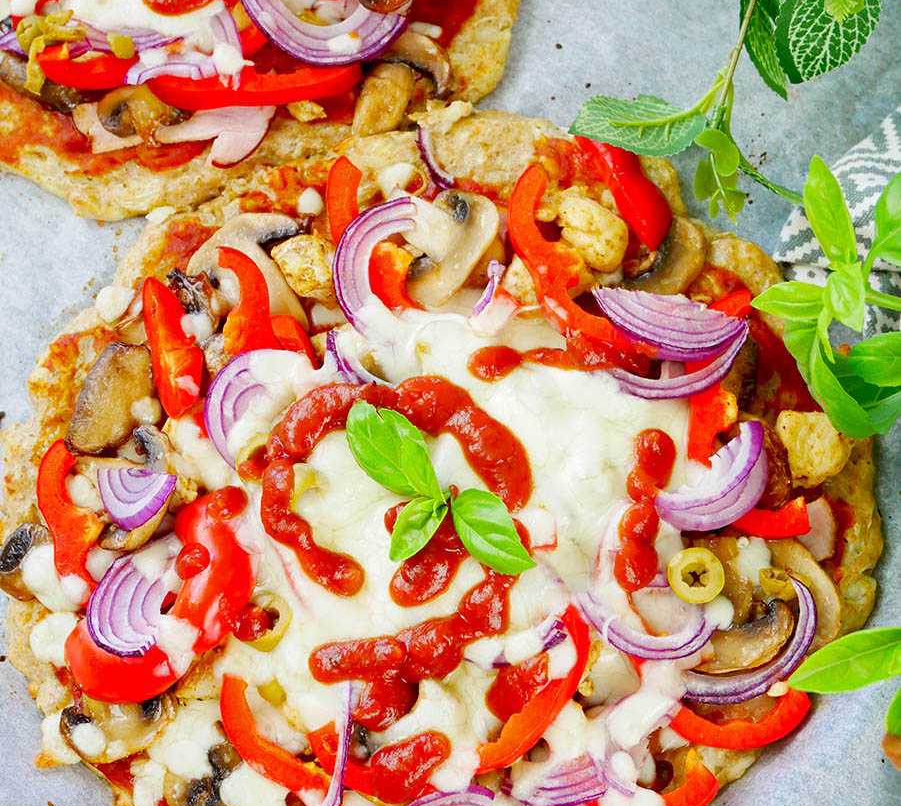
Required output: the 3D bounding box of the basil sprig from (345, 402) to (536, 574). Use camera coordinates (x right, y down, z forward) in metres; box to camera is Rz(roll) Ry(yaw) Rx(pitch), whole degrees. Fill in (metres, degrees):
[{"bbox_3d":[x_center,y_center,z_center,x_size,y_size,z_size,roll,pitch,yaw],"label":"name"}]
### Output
[{"bbox_3d":[-0.010,0.032,0.468,0.039,0.018,0.082,-42,73,-16],"label":"basil sprig"}]

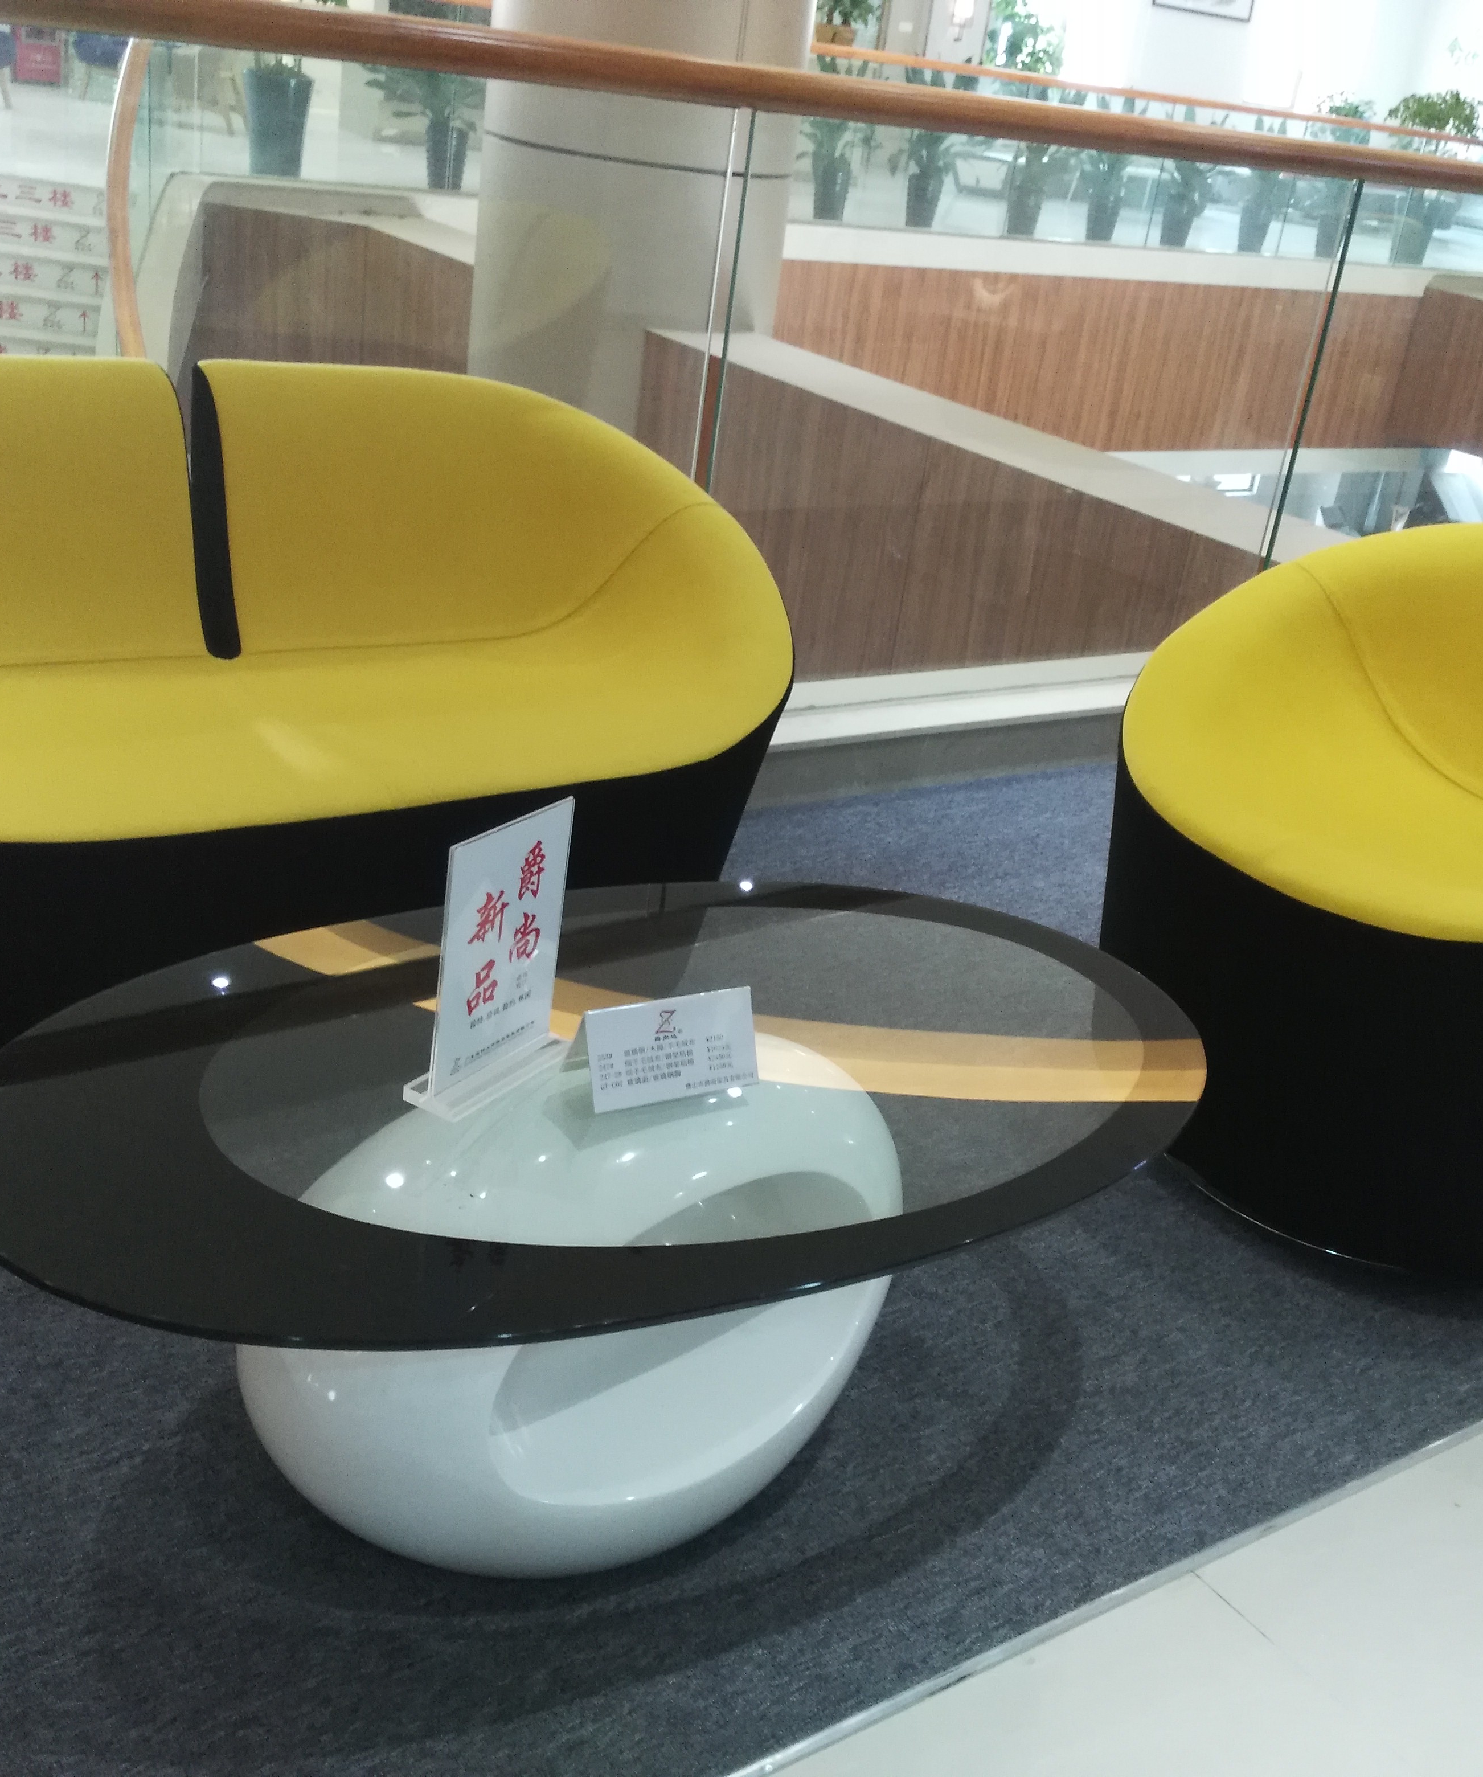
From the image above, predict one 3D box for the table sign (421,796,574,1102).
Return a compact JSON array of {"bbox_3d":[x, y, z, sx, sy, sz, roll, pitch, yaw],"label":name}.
[{"bbox_3d":[-0.186,0.048,1.472,0.052,0.214,0.152,19,26,25],"label":"table sign"}]

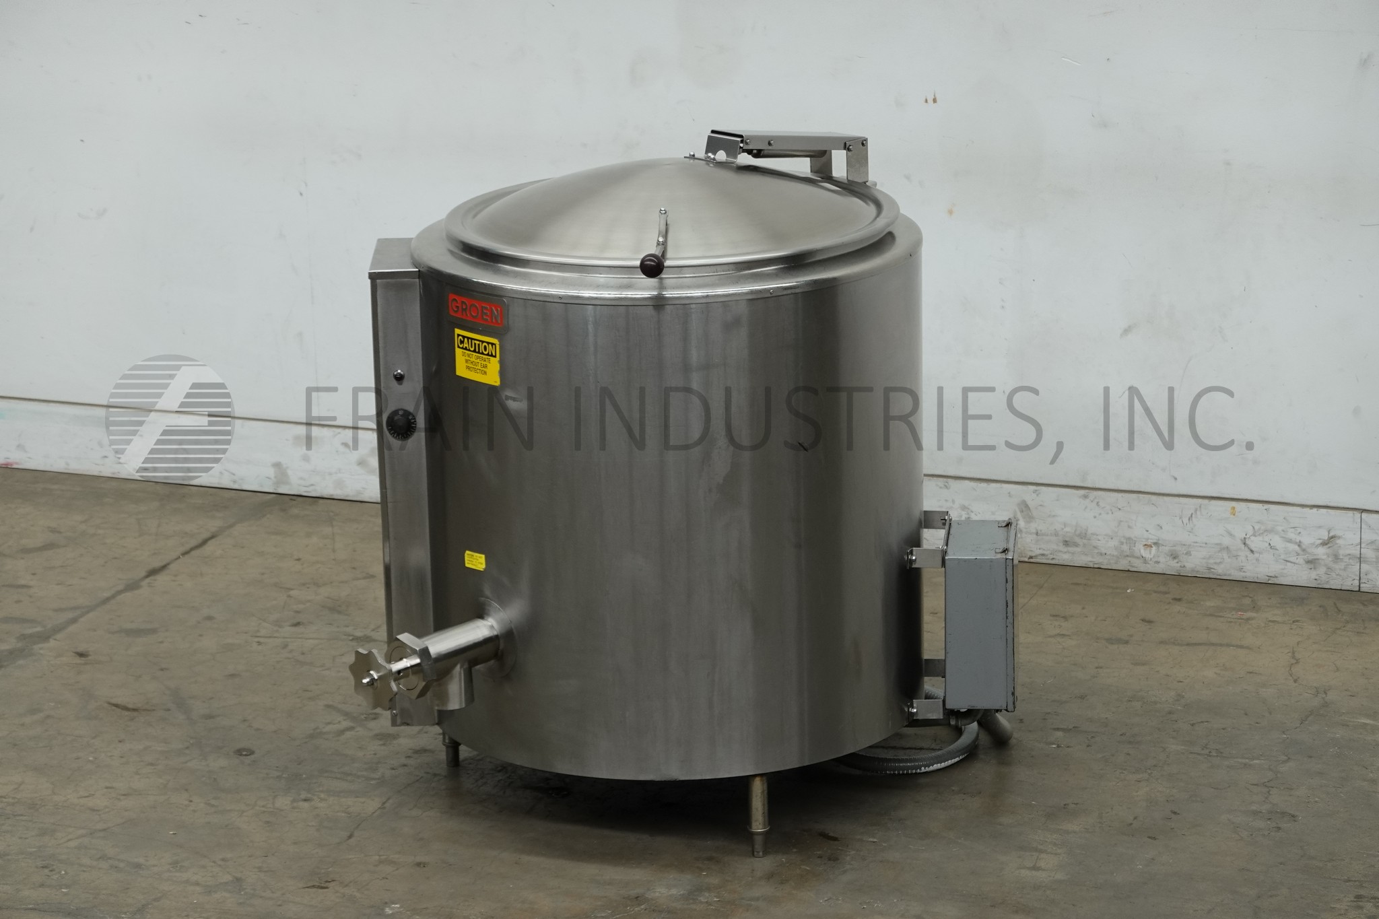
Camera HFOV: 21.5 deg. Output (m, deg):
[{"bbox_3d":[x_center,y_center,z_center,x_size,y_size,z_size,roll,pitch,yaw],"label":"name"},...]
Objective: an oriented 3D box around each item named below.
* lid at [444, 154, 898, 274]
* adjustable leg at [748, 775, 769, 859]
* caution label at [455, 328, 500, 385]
[{"bbox_3d":[-0.035,-0.510,6.981,0.875,0.120,0.875,0,16,5],"label":"lid"},{"bbox_3d":[0.128,0.665,6.848,0.041,0.178,0.041,-1,16,0],"label":"adjustable leg"},{"bbox_3d":[-0.393,-0.187,6.713,0.005,0.089,0.123,-16,21,-42],"label":"caution label"}]

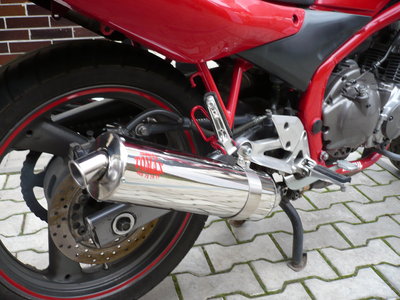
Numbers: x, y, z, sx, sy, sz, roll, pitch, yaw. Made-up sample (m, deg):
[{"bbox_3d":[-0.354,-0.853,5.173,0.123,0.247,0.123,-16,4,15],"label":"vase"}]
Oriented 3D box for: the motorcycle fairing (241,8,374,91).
[{"bbox_3d":[0.265,-0.234,0.969,0.470,0.200,0.085,-16,27,-32],"label":"motorcycle fairing"}]

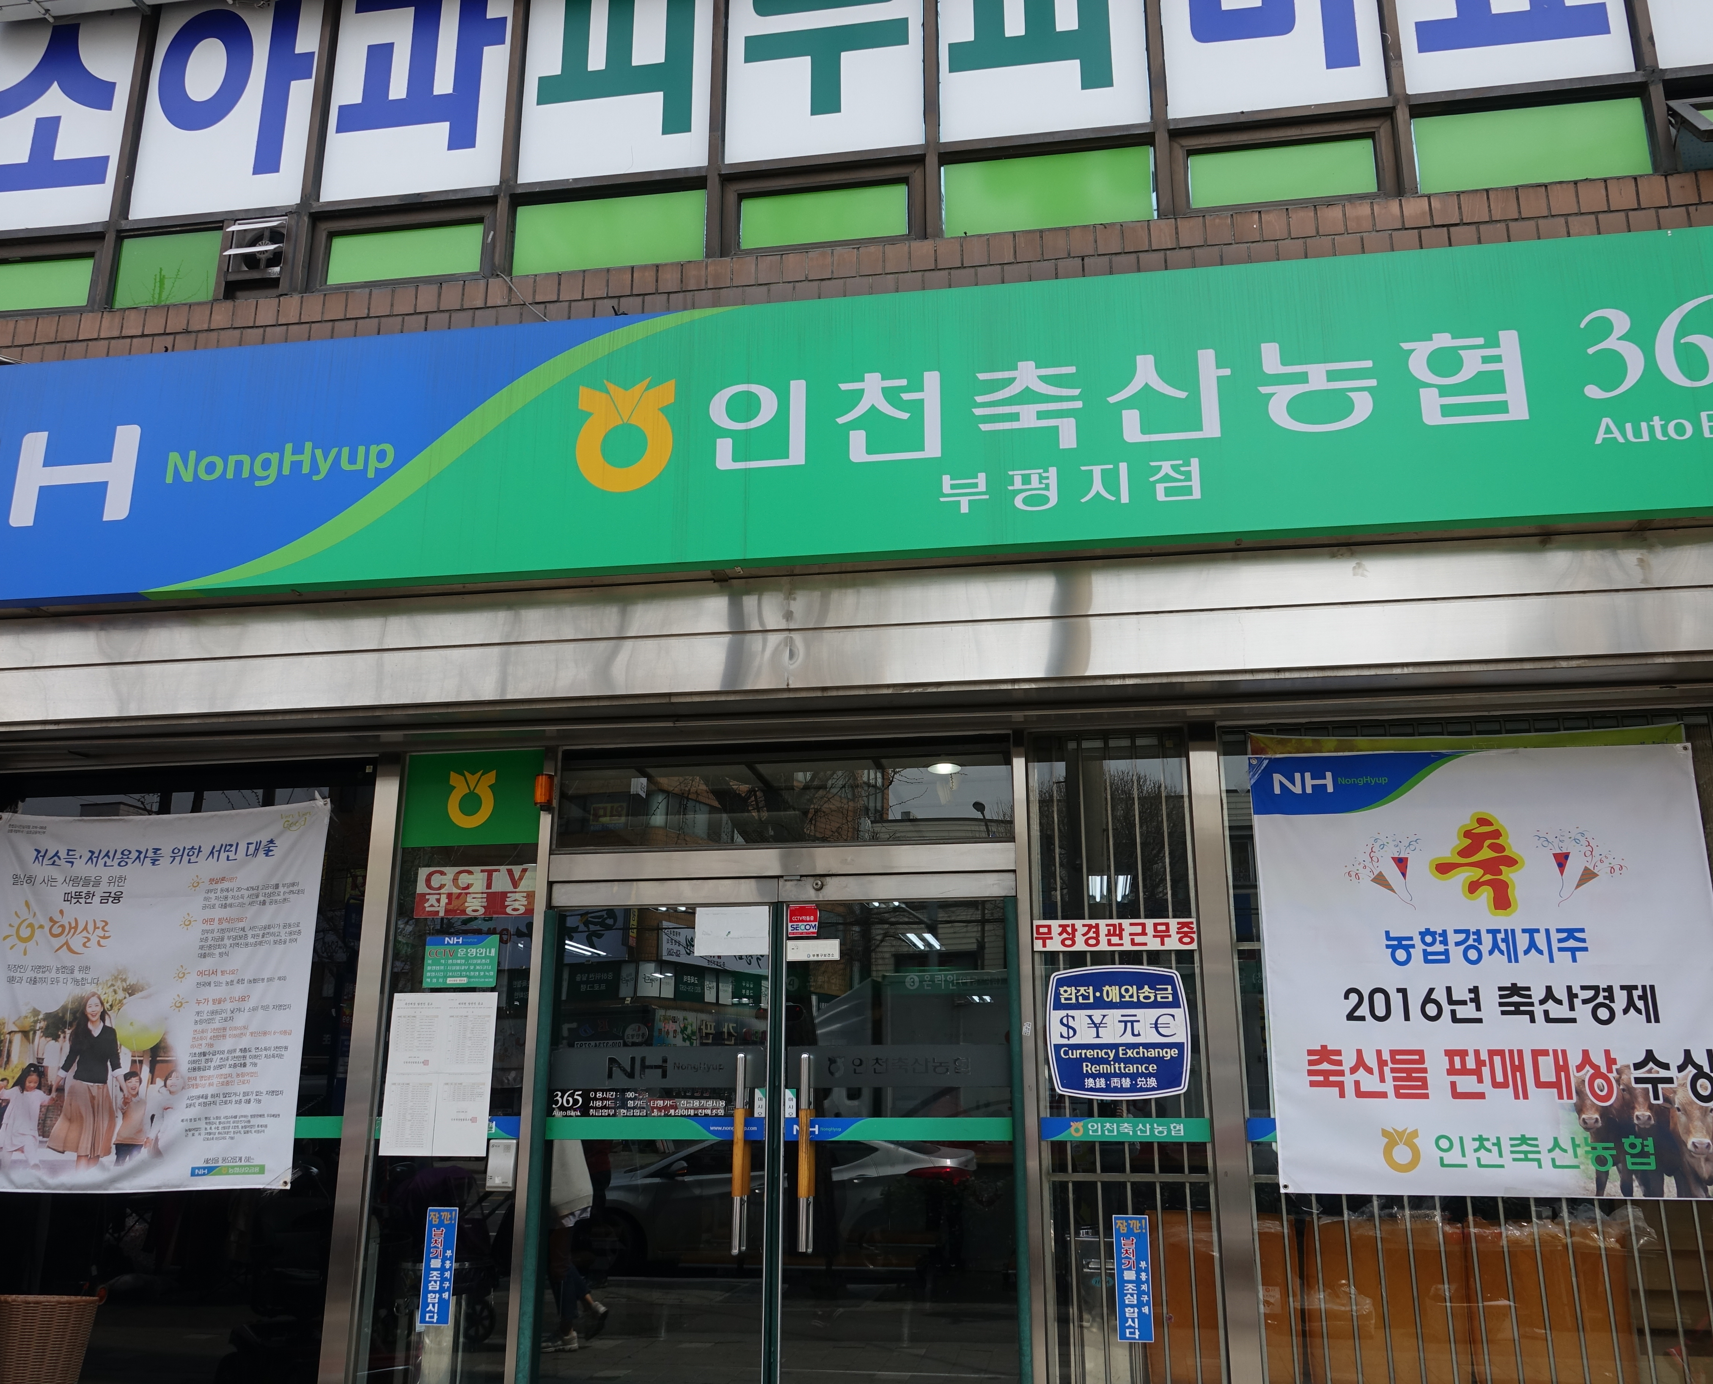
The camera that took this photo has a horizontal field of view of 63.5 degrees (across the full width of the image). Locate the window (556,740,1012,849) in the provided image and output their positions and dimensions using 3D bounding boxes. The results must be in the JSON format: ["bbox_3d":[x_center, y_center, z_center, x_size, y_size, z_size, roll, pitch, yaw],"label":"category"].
[{"bbox_3d":[-0.297,0.401,5.354,1.783,0.371,0.060,-2,-16,8],"label":"window"}]

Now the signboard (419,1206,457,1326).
[{"bbox_3d":[-1.527,2.095,5.053,0.110,0.406,0.020,-2,-16,8],"label":"signboard"}]

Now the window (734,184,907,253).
[{"bbox_3d":[-0.140,-2.014,5.864,0.727,0.259,0.060,-2,-16,8],"label":"window"}]

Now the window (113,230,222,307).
[{"bbox_3d":[-3.132,-1.921,6.275,0.483,0.357,0.060,-2,-16,8],"label":"window"}]

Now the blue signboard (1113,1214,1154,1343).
[{"bbox_3d":[0.942,1.997,4.719,0.118,0.404,0.020,-2,-16,8],"label":"blue signboard"}]

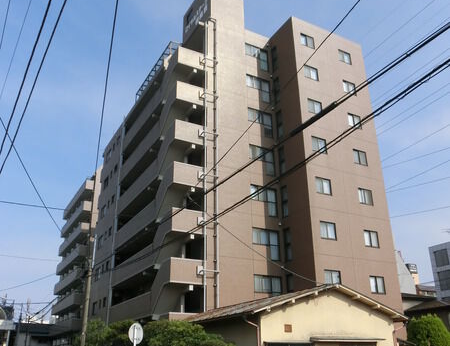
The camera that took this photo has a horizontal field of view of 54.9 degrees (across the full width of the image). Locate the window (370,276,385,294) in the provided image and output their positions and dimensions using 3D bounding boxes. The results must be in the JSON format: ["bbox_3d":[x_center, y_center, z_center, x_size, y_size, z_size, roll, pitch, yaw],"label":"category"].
[{"bbox_3d":[9.297,6.817,26.327,1.200,1.020,0.120,11,-25,-27],"label":"window"}]

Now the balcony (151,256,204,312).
[{"bbox_3d":[-2.521,6.258,24.130,1.970,2.560,2.150,11,-25,-27],"label":"balcony"}]

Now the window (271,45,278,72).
[{"bbox_3d":[3.776,-8.479,32.379,0.140,2.000,0.620,11,-25,-26],"label":"window"}]

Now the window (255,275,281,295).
[{"bbox_3d":[2.593,7.060,25.647,1.933,1.865,0.140,11,-25,-26],"label":"window"}]

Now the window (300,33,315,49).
[{"bbox_3d":[5.962,-9.481,31.221,1.145,0.957,0.140,11,-25,-26],"label":"window"}]

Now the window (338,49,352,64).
[{"bbox_3d":[9.038,-8.689,32.686,1.196,1.003,0.140,11,-25,-26],"label":"window"}]

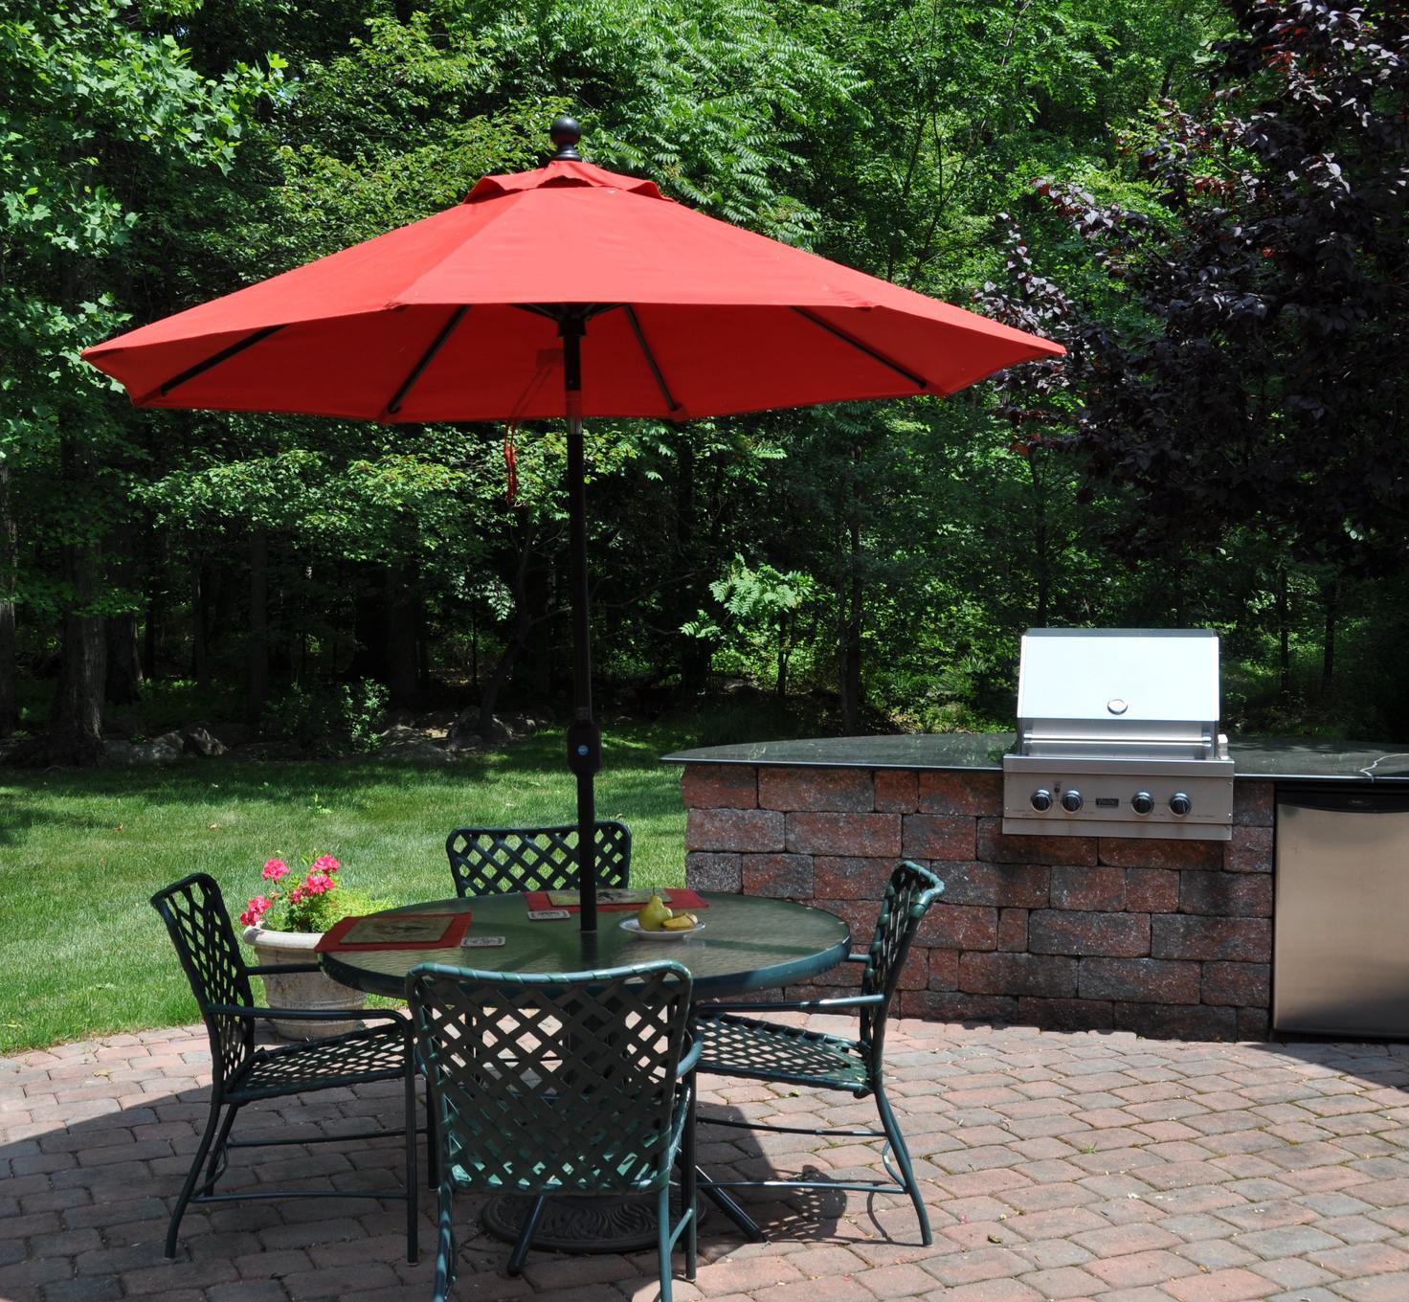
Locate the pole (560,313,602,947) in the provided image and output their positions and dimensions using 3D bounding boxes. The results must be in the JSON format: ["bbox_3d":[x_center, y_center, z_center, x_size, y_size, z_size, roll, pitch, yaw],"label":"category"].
[{"bbox_3d":[-0.301,0.178,4.387,0.070,1.900,0.070,-2,2,0],"label":"pole"}]

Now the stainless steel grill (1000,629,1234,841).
[{"bbox_3d":[1.439,0.271,6.266,0.751,0.678,0.640,1,2,12],"label":"stainless steel grill"}]

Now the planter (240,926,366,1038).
[{"bbox_3d":[-1.310,1.123,6.087,0.492,0.340,0.492,0,2,0],"label":"planter"}]

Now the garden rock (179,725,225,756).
[{"bbox_3d":[-4.451,0.793,16.047,0.406,0.271,0.350,0,2,-16],"label":"garden rock"}]

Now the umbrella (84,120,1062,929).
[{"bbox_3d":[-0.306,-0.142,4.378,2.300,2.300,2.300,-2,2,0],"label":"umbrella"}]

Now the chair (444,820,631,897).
[{"bbox_3d":[-0.400,0.962,4.990,0.570,0.840,0.610,-1,2,-17],"label":"chair"}]

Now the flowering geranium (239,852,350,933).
[{"bbox_3d":[-1.467,0.869,6.428,0.430,0.260,0.400,-1,2,-14],"label":"flowering geranium"}]

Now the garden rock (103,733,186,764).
[{"bbox_3d":[-5.250,0.912,16.832,0.780,0.300,0.520,-1,2,-18],"label":"garden rock"}]

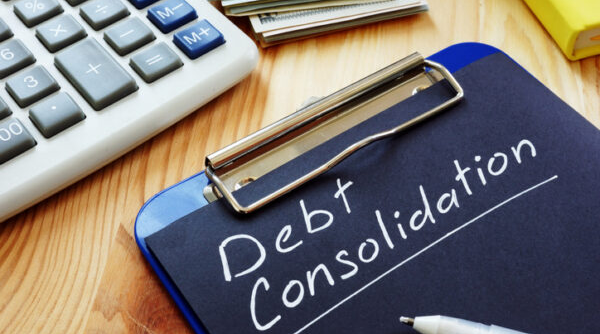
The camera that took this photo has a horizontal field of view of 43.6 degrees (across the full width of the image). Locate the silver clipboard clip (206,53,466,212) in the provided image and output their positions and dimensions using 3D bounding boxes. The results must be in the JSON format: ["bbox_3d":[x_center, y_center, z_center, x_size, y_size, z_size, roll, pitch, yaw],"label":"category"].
[{"bbox_3d":[0.014,-0.014,0.264,0.101,0.011,0.026,-28,57,-21],"label":"silver clipboard clip"}]

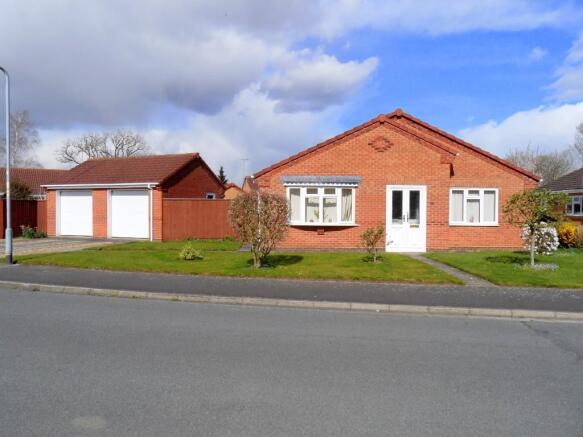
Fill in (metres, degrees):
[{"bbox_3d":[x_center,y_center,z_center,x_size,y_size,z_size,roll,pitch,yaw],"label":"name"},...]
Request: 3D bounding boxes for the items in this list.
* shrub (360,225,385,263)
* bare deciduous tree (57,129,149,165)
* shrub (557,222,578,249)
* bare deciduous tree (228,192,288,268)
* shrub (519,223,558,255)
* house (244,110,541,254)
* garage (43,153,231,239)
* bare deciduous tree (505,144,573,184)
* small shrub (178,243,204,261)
[{"bbox_3d":[2.225,0.674,11.100,0.660,1.050,0.600,0,1,0],"label":"shrub"},{"bbox_3d":[-19.644,-4.493,42.000,9.200,9.700,8.400,0,1,0],"label":"bare deciduous tree"},{"bbox_3d":[10.733,0.617,15.800,0.900,1.000,0.850,0,1,0],"label":"shrub"},{"bbox_3d":[-0.813,0.286,9.950,1.470,1.860,1.350,0,1,0],"label":"bare deciduous tree"},{"bbox_3d":[8.040,0.625,13.100,1.100,1.080,1.000,0,1,0],"label":"shrub"},{"bbox_3d":[3.780,-1.450,18.500,10.150,4.930,10.500,0,1,0],"label":"house"},{"bbox_3d":[-7.840,-1.133,20.940,7.150,4.030,5.300,1,1,22],"label":"garage"},{"bbox_3d":[26.070,-3.640,43.000,7.200,8.500,6.800,0,1,0],"label":"bare deciduous tree"},{"bbox_3d":[-2.846,0.905,11.500,0.730,0.500,0.650,0,1,0],"label":"small shrub"}]

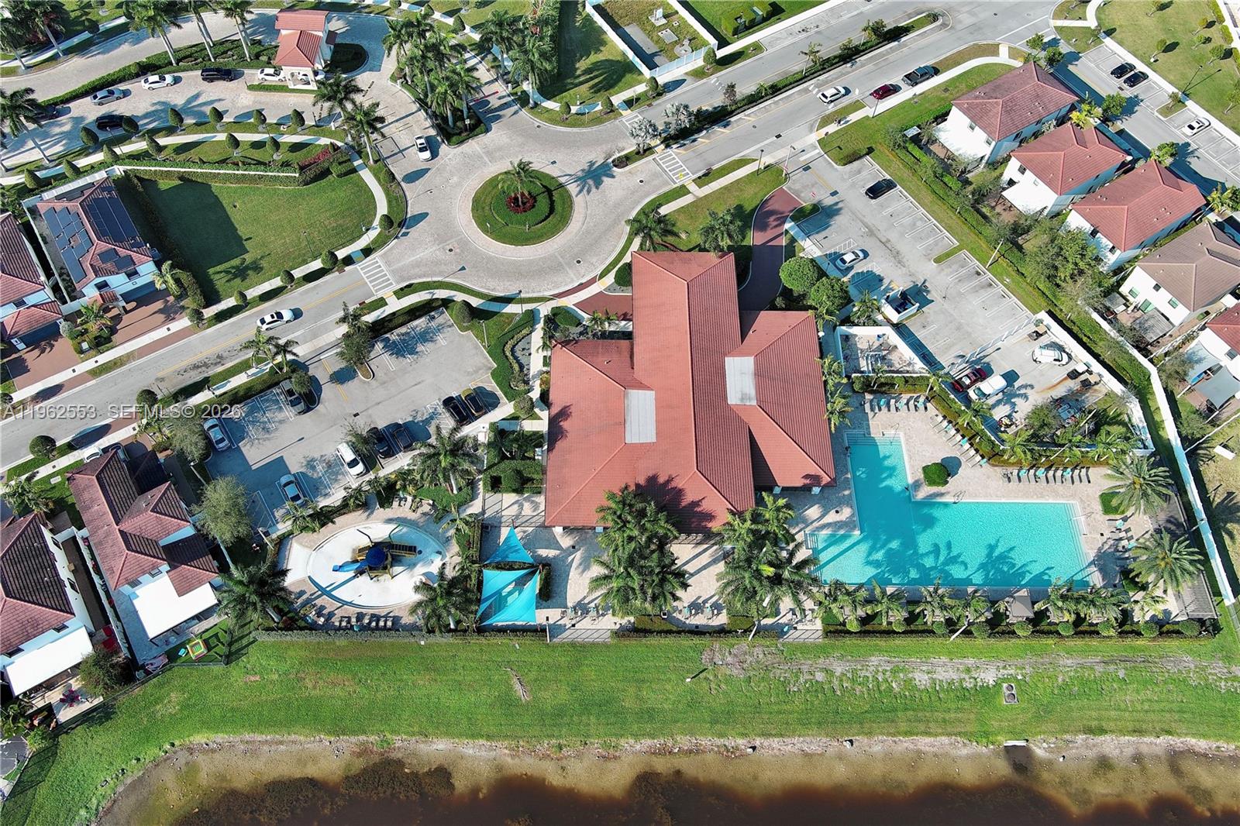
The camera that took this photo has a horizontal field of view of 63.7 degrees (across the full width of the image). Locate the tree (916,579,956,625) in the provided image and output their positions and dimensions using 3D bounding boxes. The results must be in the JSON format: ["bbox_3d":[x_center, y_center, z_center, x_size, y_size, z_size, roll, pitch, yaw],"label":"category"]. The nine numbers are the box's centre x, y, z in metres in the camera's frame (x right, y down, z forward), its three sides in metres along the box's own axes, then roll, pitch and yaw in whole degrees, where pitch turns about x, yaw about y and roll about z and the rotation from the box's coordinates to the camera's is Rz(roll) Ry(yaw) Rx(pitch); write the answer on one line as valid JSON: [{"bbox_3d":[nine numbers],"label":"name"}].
[{"bbox_3d":[36.105,23.444,117.223,4.900,7.900,4.900,1,60,-2],"label":"tree"}]

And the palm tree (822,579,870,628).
[{"bbox_3d":[26.024,22.610,117.813,5.400,7.300,5.400,1,60,-2],"label":"palm tree"}]

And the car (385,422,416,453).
[{"bbox_3d":[-29.177,3.251,133.195,1.840,1.660,4.450,-28,65,-16],"label":"car"}]

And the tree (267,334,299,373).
[{"bbox_3d":[-43.767,-7.122,131.766,4.800,7.200,4.800,1,60,-2],"label":"tree"}]

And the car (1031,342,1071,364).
[{"bbox_3d":[60.466,-8.004,140.175,4.750,1.650,1.880,9,60,2],"label":"car"}]

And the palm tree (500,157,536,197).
[{"bbox_3d":[-15.066,-34.083,151.206,5.300,7.900,5.300,3,60,0],"label":"palm tree"}]

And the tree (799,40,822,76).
[{"bbox_3d":[30.964,-58.300,165.647,3.700,5.400,3.700,1,60,-2],"label":"tree"}]

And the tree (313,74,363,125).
[{"bbox_3d":[-42.855,-46.348,155.612,7.400,10.900,7.400,3,60,0],"label":"tree"}]

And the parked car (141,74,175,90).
[{"bbox_3d":[-77.074,-55.344,166.891,4.850,1.450,1.850,-13,62,-8],"label":"parked car"}]

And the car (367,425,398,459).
[{"bbox_3d":[-32.006,3.940,134.099,1.900,1.650,4.750,-29,65,-16],"label":"car"}]

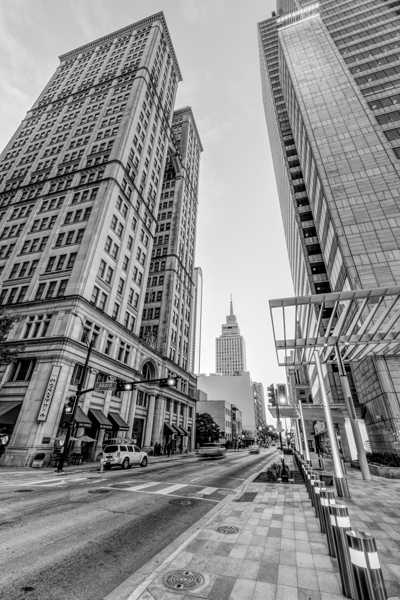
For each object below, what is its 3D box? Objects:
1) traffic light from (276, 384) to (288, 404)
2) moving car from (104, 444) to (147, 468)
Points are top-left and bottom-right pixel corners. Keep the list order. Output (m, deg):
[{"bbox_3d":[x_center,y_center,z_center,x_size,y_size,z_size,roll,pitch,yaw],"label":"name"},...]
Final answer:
[{"bbox_3d":[5.212,5.976,15.780,0.600,1.260,0.350,-7,-30,16],"label":"traffic light"},{"bbox_3d":[-6.747,14.522,23.266,1.880,1.820,4.750,-11,-32,23],"label":"moving car"}]

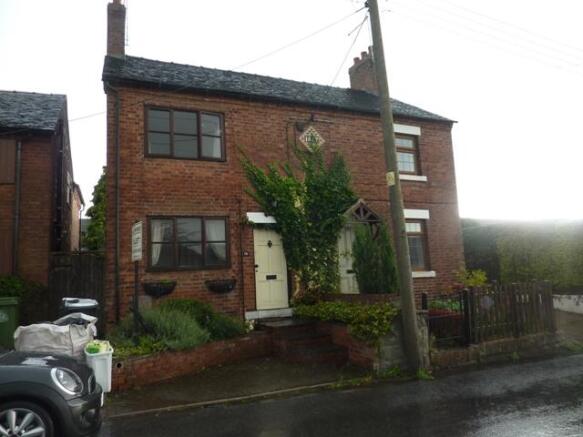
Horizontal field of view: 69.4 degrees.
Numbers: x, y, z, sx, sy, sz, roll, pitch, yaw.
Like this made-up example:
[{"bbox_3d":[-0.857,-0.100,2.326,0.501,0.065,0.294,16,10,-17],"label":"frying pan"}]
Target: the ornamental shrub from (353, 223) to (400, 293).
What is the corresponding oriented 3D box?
[{"bbox_3d":[2.175,1.083,10.745,1.150,1.920,1.100,0,-7,-24],"label":"ornamental shrub"}]

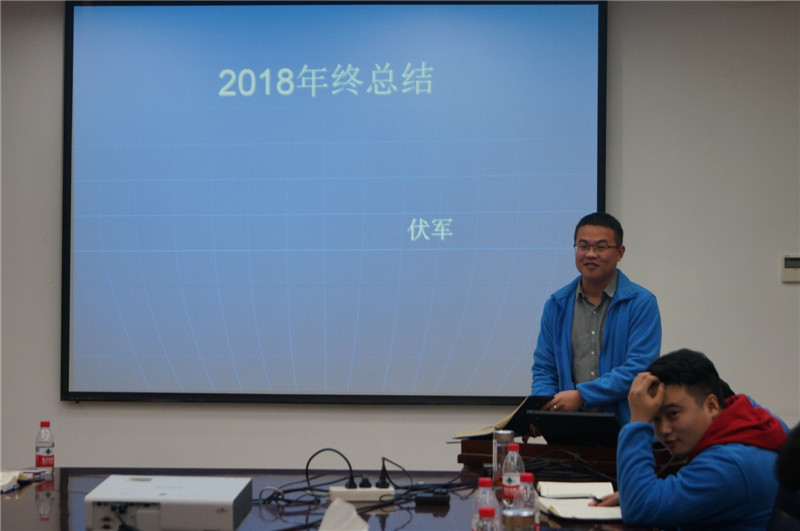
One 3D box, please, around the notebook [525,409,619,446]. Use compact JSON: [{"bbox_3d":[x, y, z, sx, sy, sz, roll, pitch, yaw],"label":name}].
[{"bbox_3d":[0.635,0.533,5.488,0.315,0.125,0.370,0,0,26],"label":"notebook"}]

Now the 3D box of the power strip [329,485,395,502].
[{"bbox_3d":[-0.109,0.658,4.770,0.187,0.036,0.060,1,0,0],"label":"power strip"}]

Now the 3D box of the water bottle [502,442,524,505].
[{"bbox_3d":[0.320,0.592,4.700,0.063,0.176,0.063,1,0,0],"label":"water bottle"}]

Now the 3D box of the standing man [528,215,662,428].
[{"bbox_3d":[0.686,0.643,5.875,0.510,1.660,0.400,0,0,23],"label":"standing man"}]

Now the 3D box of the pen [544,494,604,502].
[{"bbox_3d":[0.484,0.647,4.620,0.155,0.011,0.011,1,0,6],"label":"pen"}]

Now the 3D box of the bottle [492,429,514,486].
[{"bbox_3d":[0.317,0.594,5.090,0.064,0.182,0.064,1,0,0],"label":"bottle"}]

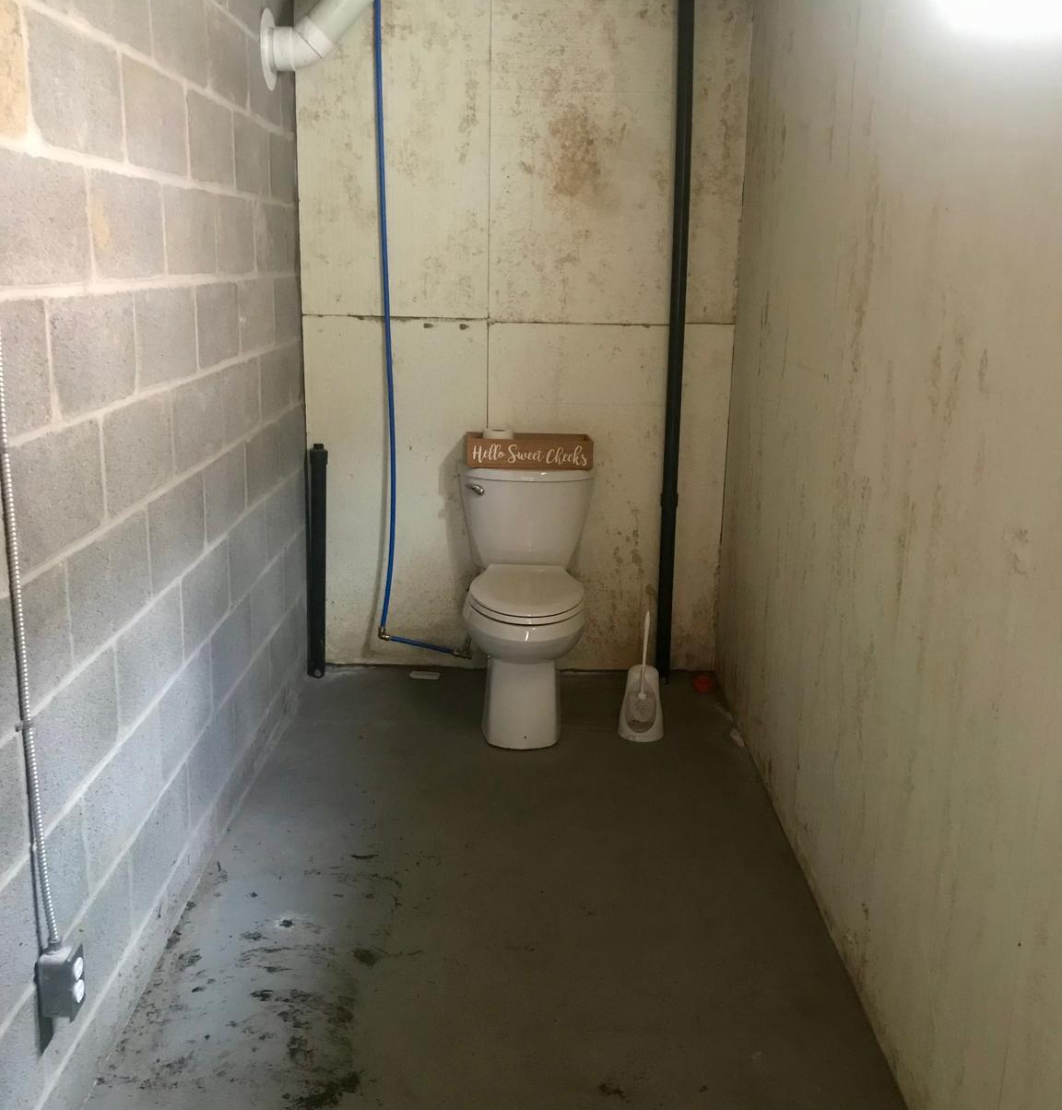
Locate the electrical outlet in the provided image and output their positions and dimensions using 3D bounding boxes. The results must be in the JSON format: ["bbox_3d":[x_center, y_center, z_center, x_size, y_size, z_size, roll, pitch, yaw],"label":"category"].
[{"bbox_3d":[-0.730,0.662,1.776,0.056,0.102,0.060,1,15,-1],"label":"electrical outlet"}]

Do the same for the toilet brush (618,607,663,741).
[{"bbox_3d":[0.345,0.366,3.512,0.142,0.381,0.148,1,15,-1],"label":"toilet brush"}]

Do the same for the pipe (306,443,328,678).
[{"bbox_3d":[-0.711,0.025,3.861,0.064,0.817,0.065,1,15,-1],"label":"pipe"}]

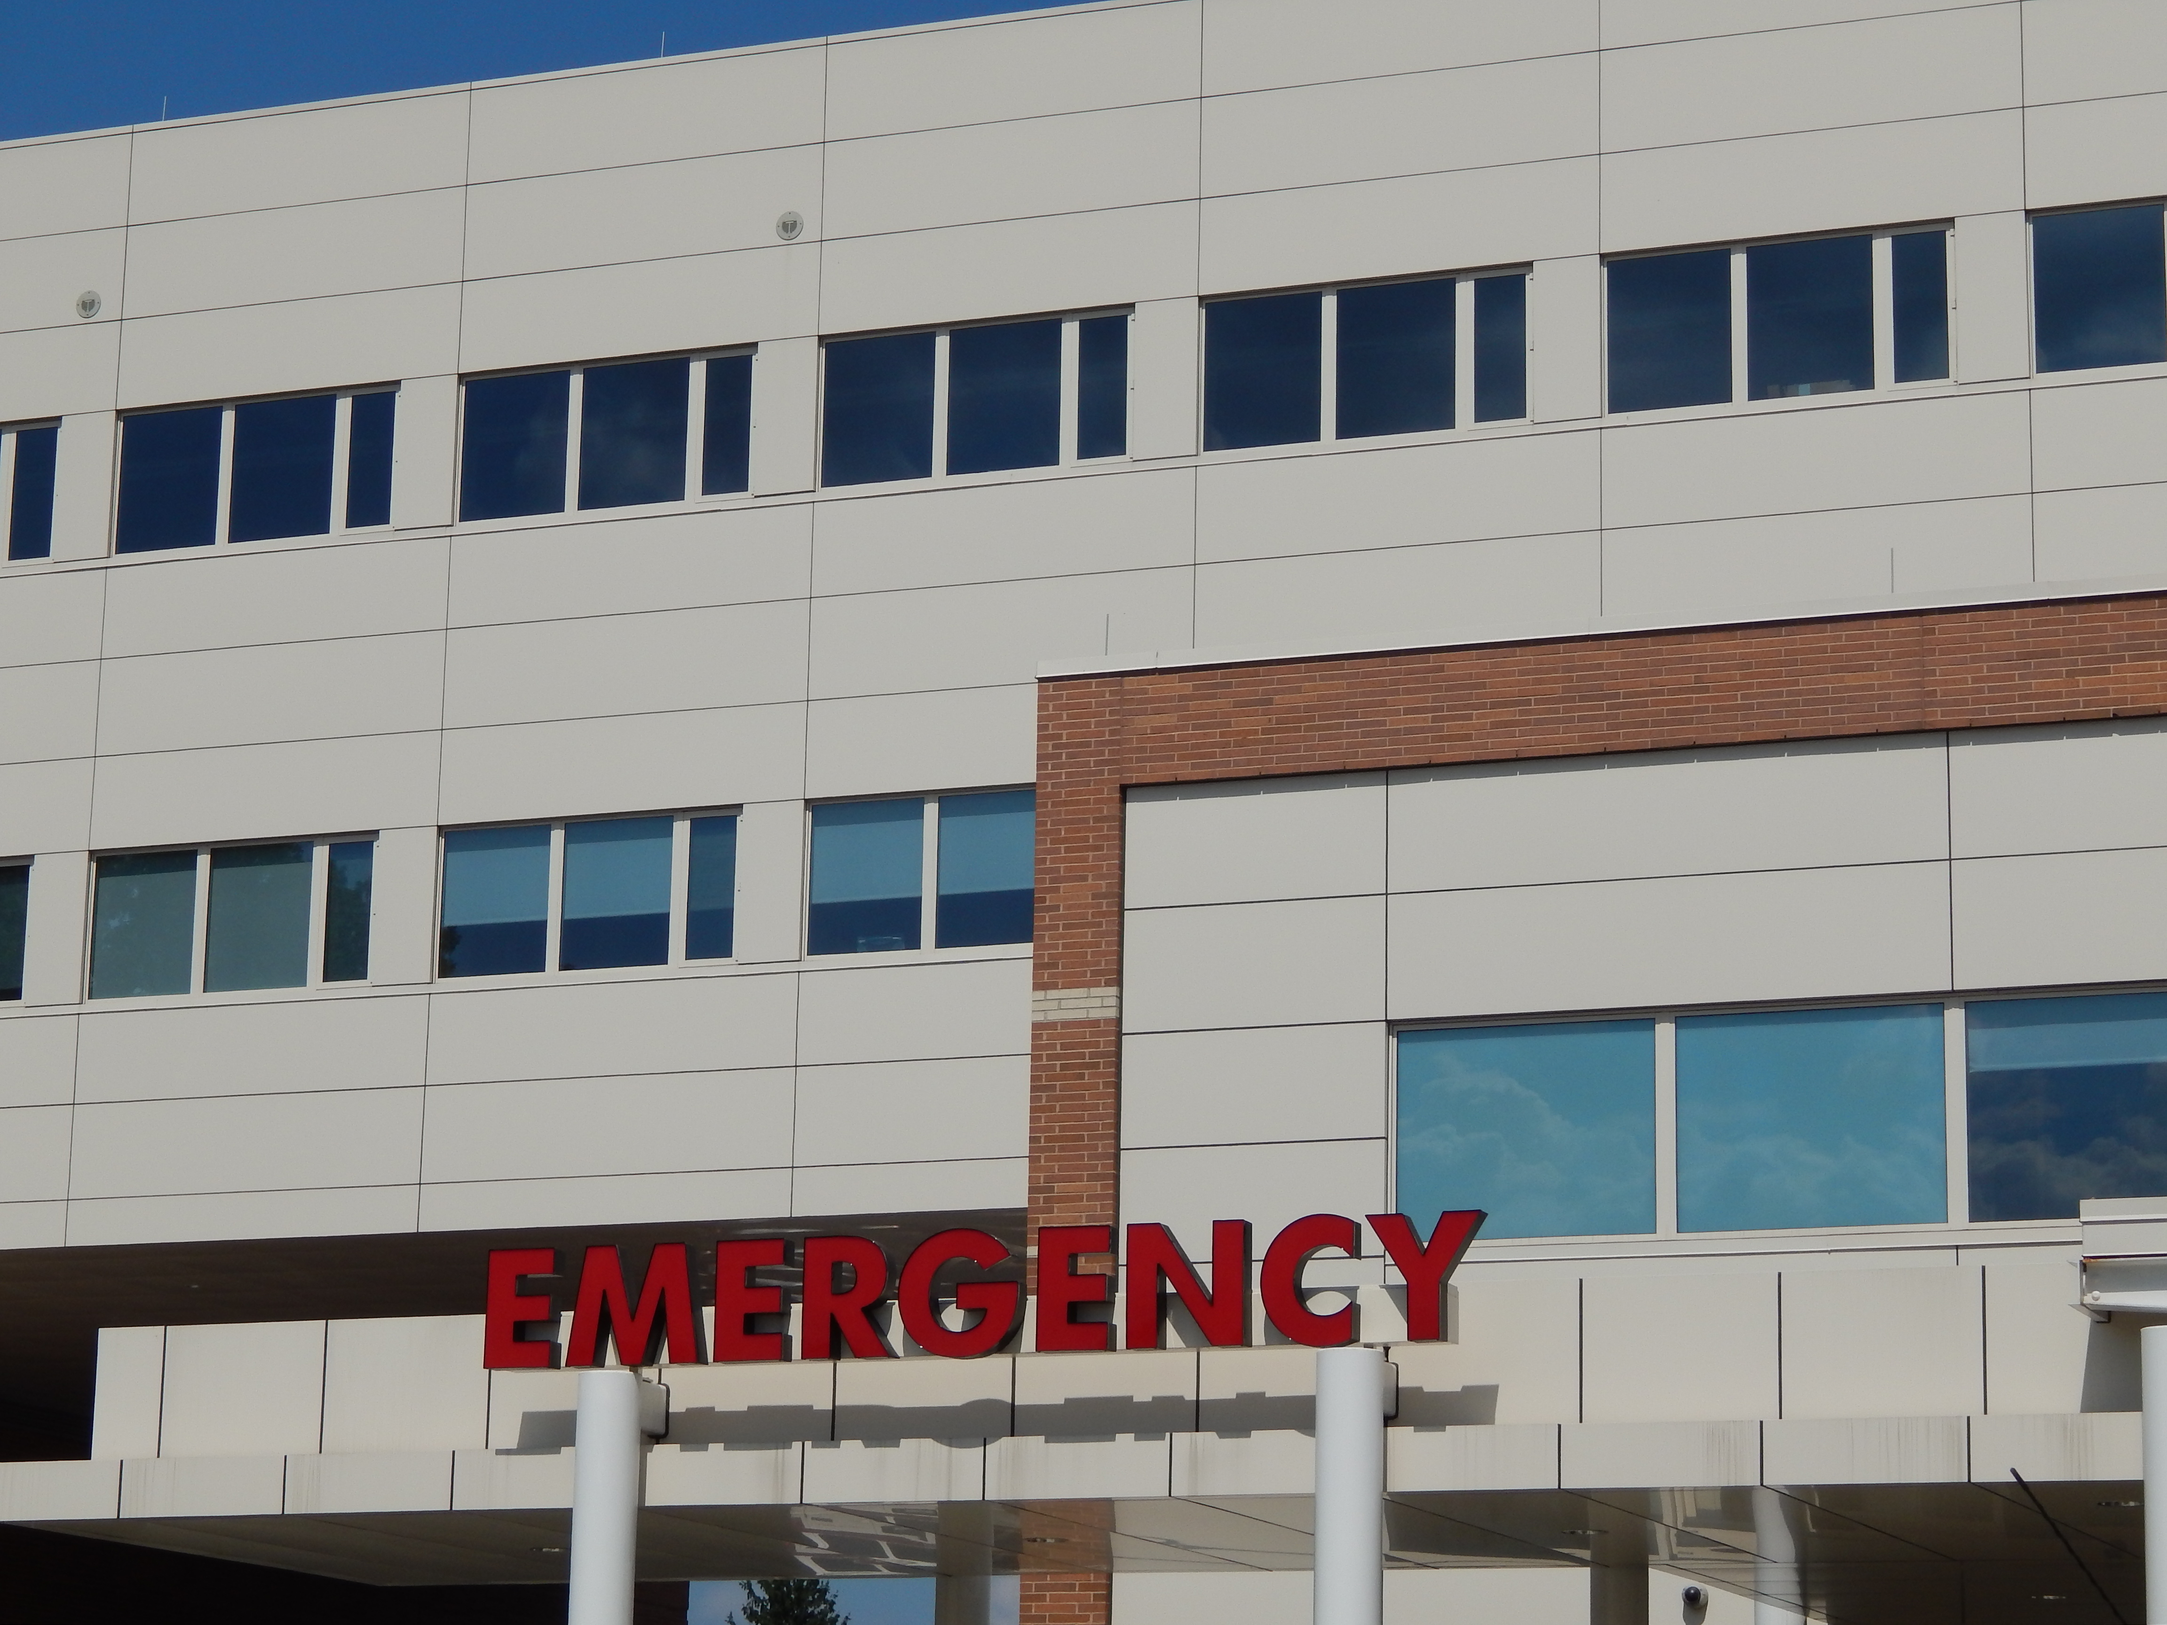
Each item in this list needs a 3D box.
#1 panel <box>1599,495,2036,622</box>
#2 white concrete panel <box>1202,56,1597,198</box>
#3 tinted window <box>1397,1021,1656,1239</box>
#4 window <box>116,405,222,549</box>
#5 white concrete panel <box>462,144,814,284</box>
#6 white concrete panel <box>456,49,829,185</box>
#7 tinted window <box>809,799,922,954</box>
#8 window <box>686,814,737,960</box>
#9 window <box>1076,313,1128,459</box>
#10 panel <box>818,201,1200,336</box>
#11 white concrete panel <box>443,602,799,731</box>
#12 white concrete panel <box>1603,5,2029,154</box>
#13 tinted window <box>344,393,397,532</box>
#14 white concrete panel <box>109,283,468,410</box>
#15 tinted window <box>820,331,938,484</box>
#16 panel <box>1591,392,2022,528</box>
[{"bbox_3d":[6.349,-2.114,46.634,3.800,0.975,0.100,-4,-14,21],"label":"panel"},{"bbox_3d":[2.884,-6.226,48.981,3.790,0.975,0.120,-4,-14,21],"label":"white concrete panel"},{"bbox_3d":[2.938,2.120,35.687,1.789,1.386,0.080,-4,-14,21],"label":"tinted window"},{"bbox_3d":[-8.992,-3.260,53.125,1.126,1.418,0.100,-4,-14,21],"label":"window"},{"bbox_3d":[-4.256,-5.768,52.089,3.789,0.963,0.100,-4,-14,21],"label":"white concrete panel"},{"bbox_3d":[-4.215,-6.719,52.107,3.822,0.991,0.100,-4,-14,21],"label":"white concrete panel"},{"bbox_3d":[-2.002,0.603,49.738,1.101,1.388,0.080,-4,-14,21],"label":"tinted window"},{"bbox_3d":[-3.340,0.698,48.678,0.461,1.301,0.080,-4,-14,21],"label":"window"},{"bbox_3d":[0.196,-3.887,49.307,0.470,1.337,0.060,-4,-14,21],"label":"window"},{"bbox_3d":[-0.682,-5.043,50.132,3.790,0.925,0.120,-4,-14,21],"label":"panel"},{"bbox_3d":[-4.190,-1.342,49.424,3.698,0.944,0.100,-4,-14,21],"label":"white concrete panel"},{"bbox_3d":[6.431,-6.476,47.635,3.800,0.974,0.100,-4,-14,21],"label":"white concrete panel"},{"bbox_3d":[-6.872,-3.402,52.020,0.480,1.333,0.060,-4,-14,21],"label":"tinted window"},{"bbox_3d":[-7.784,-4.556,52.871,3.800,0.930,0.100,-4,-14,21],"label":"white concrete panel"},{"bbox_3d":[-1.895,-3.746,50.110,1.123,1.406,0.060,-4,-14,21],"label":"tinted window"},{"bbox_3d":[6.388,-3.055,47.017,3.823,0.935,0.100,-4,-14,21],"label":"panel"}]

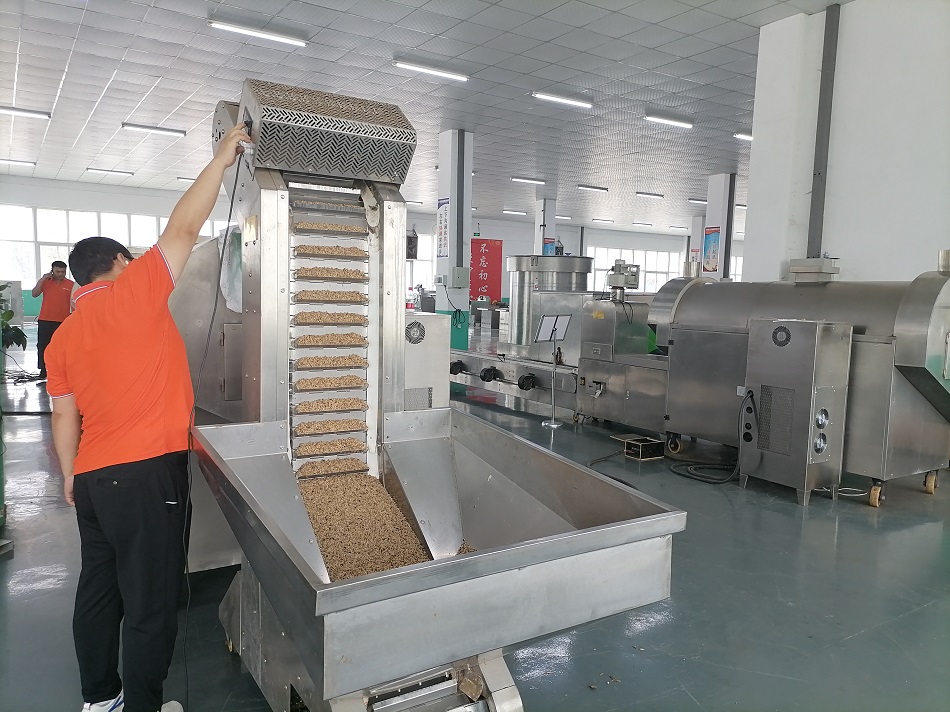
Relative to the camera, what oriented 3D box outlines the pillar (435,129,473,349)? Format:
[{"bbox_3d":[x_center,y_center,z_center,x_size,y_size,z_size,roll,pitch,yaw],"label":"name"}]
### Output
[{"bbox_3d":[-0.434,-2.175,14.380,0.510,4.510,0.510,-2,7,-33],"label":"pillar"}]

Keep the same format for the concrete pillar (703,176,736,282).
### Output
[{"bbox_3d":[6.302,-2.391,18.536,0.510,4.510,0.510,-2,7,-33],"label":"concrete pillar"}]

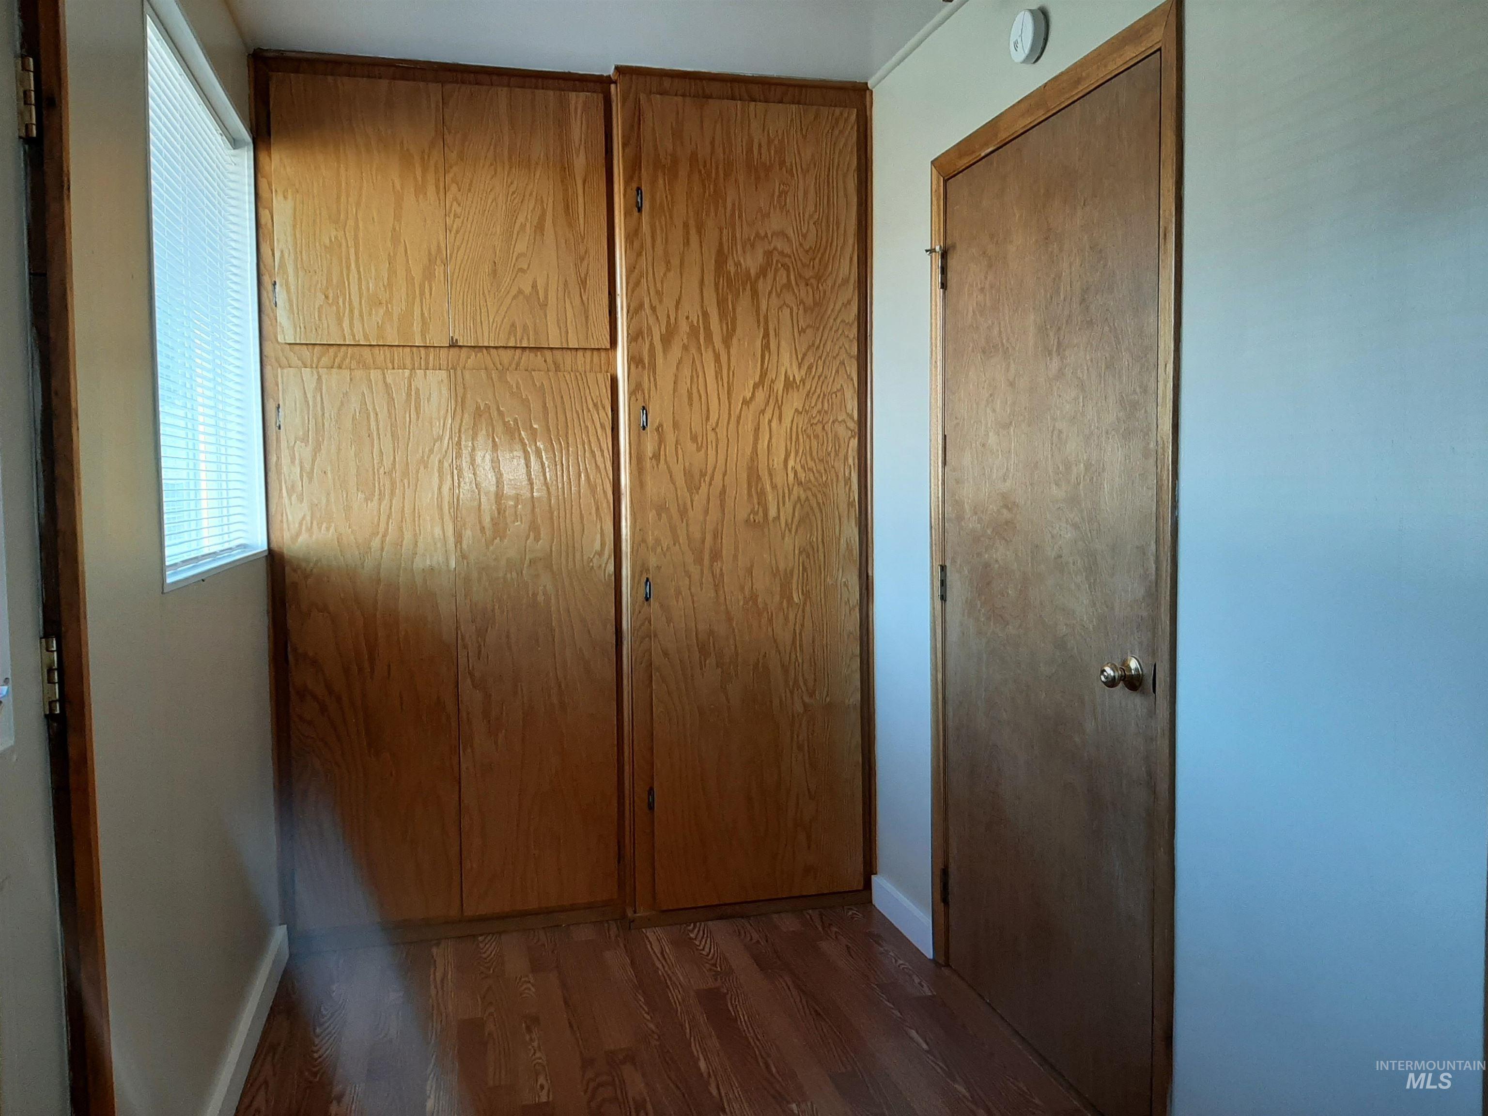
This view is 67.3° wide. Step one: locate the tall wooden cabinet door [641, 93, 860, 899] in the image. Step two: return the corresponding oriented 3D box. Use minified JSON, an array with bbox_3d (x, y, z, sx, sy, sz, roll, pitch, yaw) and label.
[{"bbox_3d":[0.021,-0.161,3.277,0.755,2.444,0.045,-2,4,-14],"label":"tall wooden cabinet door"}]

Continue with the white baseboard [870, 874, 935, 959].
[{"bbox_3d":[0.460,1.027,3.236,0.018,0.107,0.436,-2,4,-14],"label":"white baseboard"}]

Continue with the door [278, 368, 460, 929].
[{"bbox_3d":[-1.037,0.262,3.127,0.451,1.562,0.030,-2,4,-14],"label":"door"}]

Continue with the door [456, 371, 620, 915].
[{"bbox_3d":[-0.598,0.254,3.236,0.455,1.568,0.030,-2,4,-14],"label":"door"}]

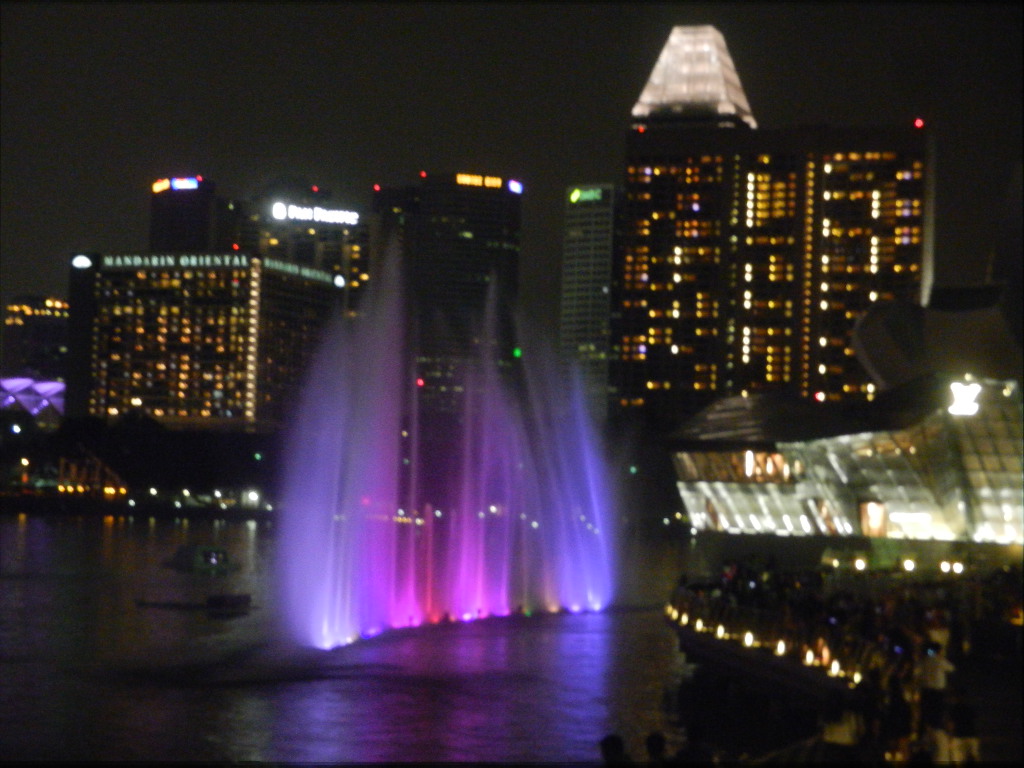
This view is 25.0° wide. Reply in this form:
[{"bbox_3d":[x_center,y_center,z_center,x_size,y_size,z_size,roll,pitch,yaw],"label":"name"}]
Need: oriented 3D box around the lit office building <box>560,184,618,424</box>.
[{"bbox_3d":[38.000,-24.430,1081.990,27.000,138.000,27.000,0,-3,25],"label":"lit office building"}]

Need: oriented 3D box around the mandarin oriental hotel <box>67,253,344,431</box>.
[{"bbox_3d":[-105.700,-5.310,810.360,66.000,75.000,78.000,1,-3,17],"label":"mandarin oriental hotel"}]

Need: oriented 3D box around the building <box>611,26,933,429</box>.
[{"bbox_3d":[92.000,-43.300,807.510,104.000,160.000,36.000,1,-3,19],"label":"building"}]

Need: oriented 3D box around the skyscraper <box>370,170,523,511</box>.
[{"bbox_3d":[-37.000,-27.430,1320.940,78.000,186.000,50.000,2,-3,-12],"label":"skyscraper"}]

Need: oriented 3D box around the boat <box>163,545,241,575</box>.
[{"bbox_3d":[-32.030,18.100,238.000,7.600,2.800,2.900,2,-3,-16],"label":"boat"}]

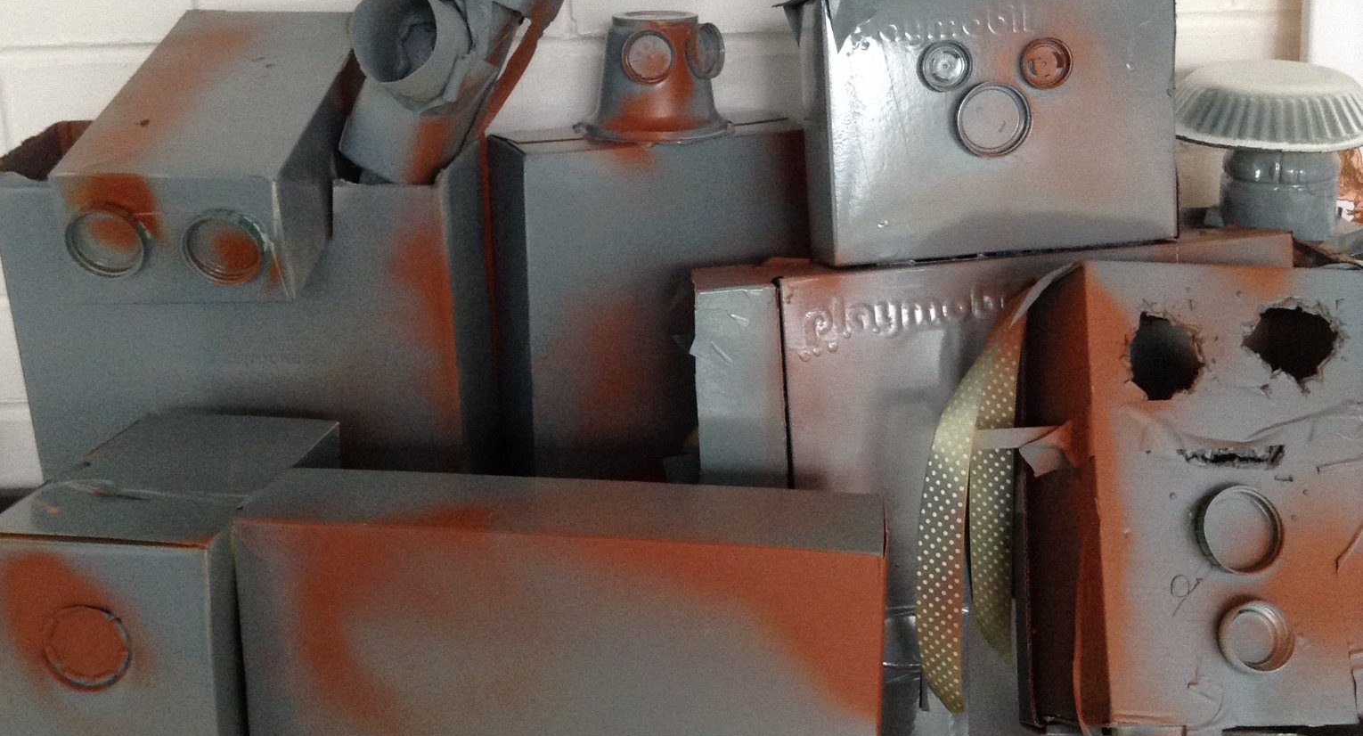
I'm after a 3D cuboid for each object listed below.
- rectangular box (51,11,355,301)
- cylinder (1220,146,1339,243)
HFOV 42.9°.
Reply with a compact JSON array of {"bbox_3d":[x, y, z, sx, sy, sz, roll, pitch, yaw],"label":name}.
[{"bbox_3d":[-0.235,-0.118,0.919,0.107,0.066,0.217,1,32,3],"label":"rectangular box"},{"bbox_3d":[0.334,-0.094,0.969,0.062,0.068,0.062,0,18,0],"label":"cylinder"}]

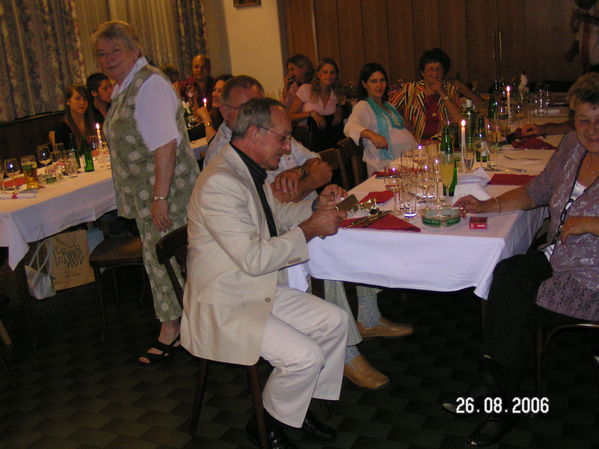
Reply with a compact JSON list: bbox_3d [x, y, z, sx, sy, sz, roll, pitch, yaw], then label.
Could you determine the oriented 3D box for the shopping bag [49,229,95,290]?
[{"bbox_3d":[-1.552,0.224,4.537,0.270,0.375,0.120,-13,17,-24],"label":"shopping bag"}]

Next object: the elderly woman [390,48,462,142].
[{"bbox_3d":[0.982,-0.570,4.863,0.560,1.330,0.720,-14,17,-29],"label":"elderly woman"}]

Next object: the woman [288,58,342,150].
[{"bbox_3d":[0.272,-0.810,5.930,0.520,1.260,0.750,-9,16,-13],"label":"woman"}]

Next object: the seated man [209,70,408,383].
[{"bbox_3d":[0.043,-0.027,3.120,0.840,1.320,0.570,3,18,29],"label":"seated man"}]

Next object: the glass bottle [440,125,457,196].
[{"bbox_3d":[0.644,-0.274,2.899,0.067,0.300,0.067,4,18,30],"label":"glass bottle"}]

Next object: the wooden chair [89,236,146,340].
[{"bbox_3d":[-0.858,0.172,3.723,0.480,0.820,0.430,1,16,22],"label":"wooden chair"}]

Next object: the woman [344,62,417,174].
[{"bbox_3d":[0.615,-0.363,4.299,0.740,1.290,0.560,9,20,42],"label":"woman"}]

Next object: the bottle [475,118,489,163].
[{"bbox_3d":[0.999,-0.468,3.694,0.067,0.240,0.067,-5,15,0],"label":"bottle"}]

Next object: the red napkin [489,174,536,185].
[{"bbox_3d":[0.987,-0.210,3.081,0.220,0.012,0.200,4,18,30],"label":"red napkin"}]

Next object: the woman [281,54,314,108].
[{"bbox_3d":[-0.029,-0.906,6.341,0.750,1.290,0.500,-5,16,2],"label":"woman"}]

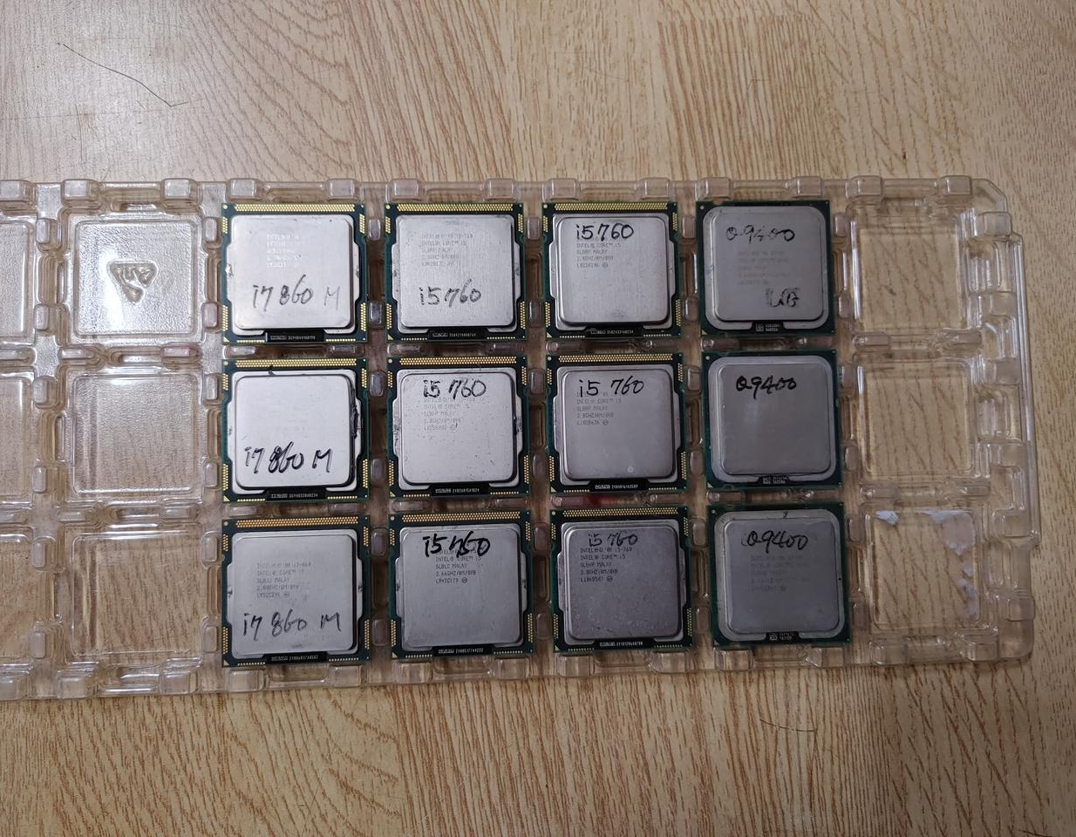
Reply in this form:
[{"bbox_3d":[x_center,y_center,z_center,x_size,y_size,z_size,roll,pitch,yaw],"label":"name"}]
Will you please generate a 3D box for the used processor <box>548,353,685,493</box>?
[{"bbox_3d":[0.021,0.001,0.226,0.037,0.005,0.037,-1,87,-4],"label":"used processor"}]

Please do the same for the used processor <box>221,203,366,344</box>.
[{"bbox_3d":[-0.065,-0.039,0.222,0.037,0.005,0.037,-1,87,-4],"label":"used processor"}]

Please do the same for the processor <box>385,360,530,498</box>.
[{"bbox_3d":[-0.021,0.002,0.223,0.037,0.005,0.037,-1,87,-4],"label":"processor"}]

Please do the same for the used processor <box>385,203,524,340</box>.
[{"bbox_3d":[-0.022,-0.040,0.225,0.037,0.005,0.037,-1,87,-4],"label":"used processor"}]

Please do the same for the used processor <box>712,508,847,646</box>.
[{"bbox_3d":[0.065,0.042,0.226,0.037,0.005,0.037,-1,87,-4],"label":"used processor"}]

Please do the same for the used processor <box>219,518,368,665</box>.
[{"bbox_3d":[-0.063,0.045,0.217,0.037,0.005,0.037,-1,87,-4],"label":"used processor"}]

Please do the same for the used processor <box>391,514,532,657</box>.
[{"bbox_3d":[-0.020,0.044,0.220,0.037,0.005,0.037,-1,87,-4],"label":"used processor"}]

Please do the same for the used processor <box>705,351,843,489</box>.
[{"bbox_3d":[0.064,0.000,0.229,0.037,0.005,0.037,-1,87,-4],"label":"used processor"}]

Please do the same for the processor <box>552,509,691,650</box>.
[{"bbox_3d":[0.022,0.043,0.223,0.037,0.005,0.037,-1,87,-4],"label":"processor"}]

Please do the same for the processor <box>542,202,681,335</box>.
[{"bbox_3d":[0.020,-0.041,0.228,0.037,0.005,0.037,-1,87,-4],"label":"processor"}]

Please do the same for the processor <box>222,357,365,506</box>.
[{"bbox_3d":[-0.064,0.003,0.220,0.037,0.005,0.037,-1,87,-4],"label":"processor"}]

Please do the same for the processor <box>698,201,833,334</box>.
[{"bbox_3d":[0.063,-0.042,0.231,0.037,0.005,0.037,-1,87,-4],"label":"processor"}]

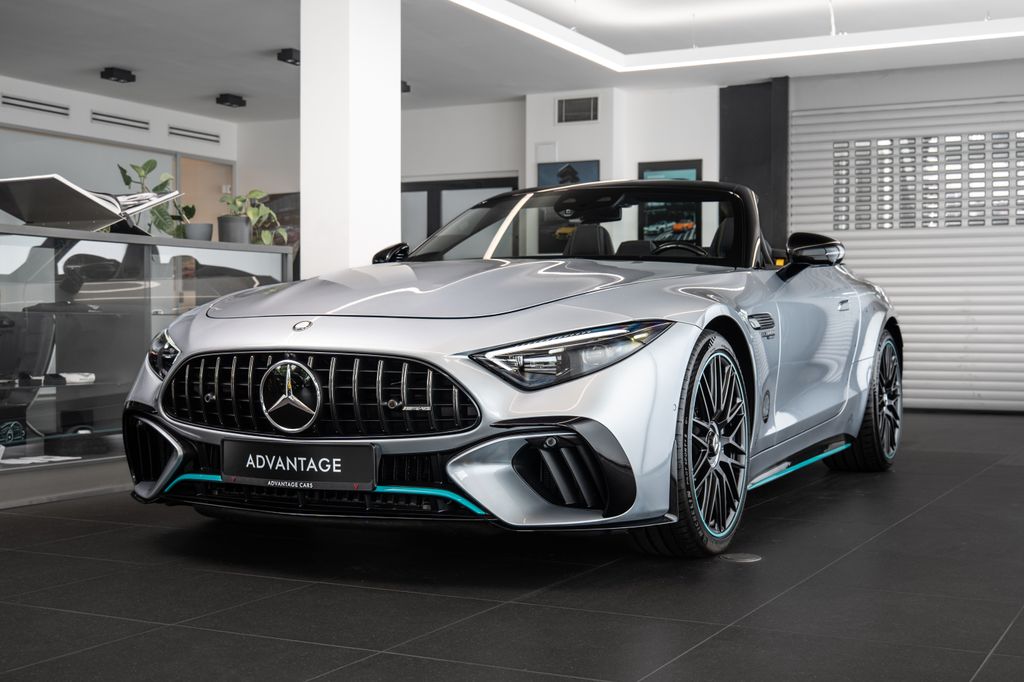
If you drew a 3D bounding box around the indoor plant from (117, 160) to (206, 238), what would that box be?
[{"bbox_3d":[-1.619,-0.647,5.961,0.420,0.380,0.320,0,1,-15],"label":"indoor plant"}]

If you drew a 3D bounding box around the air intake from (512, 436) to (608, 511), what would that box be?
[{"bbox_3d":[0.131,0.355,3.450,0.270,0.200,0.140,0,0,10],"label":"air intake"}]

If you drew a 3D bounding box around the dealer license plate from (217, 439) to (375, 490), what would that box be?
[{"bbox_3d":[-0.606,0.352,3.620,0.530,0.125,0.020,1,1,27],"label":"dealer license plate"}]

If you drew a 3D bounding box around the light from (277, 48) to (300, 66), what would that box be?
[{"bbox_3d":[-1.819,-2.373,10.720,0.145,0.095,0.280,0,0,28],"label":"light"}]

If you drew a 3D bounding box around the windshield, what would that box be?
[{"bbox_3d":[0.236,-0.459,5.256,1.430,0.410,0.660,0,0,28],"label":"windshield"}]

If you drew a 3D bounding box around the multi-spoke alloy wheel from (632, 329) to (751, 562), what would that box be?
[{"bbox_3d":[0.528,0.317,4.022,0.275,0.710,0.715,0,0,28],"label":"multi-spoke alloy wheel"}]

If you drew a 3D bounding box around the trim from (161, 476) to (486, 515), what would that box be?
[{"bbox_3d":[-0.602,0.440,3.684,1.110,0.080,0.140,0,1,28],"label":"trim"}]

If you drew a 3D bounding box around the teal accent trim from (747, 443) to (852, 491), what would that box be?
[{"bbox_3d":[1.175,0.486,5.127,0.050,0.060,1.620,0,0,28],"label":"teal accent trim"}]

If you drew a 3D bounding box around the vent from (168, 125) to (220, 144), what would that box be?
[{"bbox_3d":[-3.402,-2.213,13.710,0.040,0.110,0.800,0,0,29],"label":"vent"}]

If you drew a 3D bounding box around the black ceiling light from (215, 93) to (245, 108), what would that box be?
[{"bbox_3d":[-2.684,-2.291,12.242,0.140,0.090,0.280,0,1,28],"label":"black ceiling light"}]

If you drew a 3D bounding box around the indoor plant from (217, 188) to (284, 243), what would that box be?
[{"bbox_3d":[-1.322,-0.620,6.495,0.310,0.290,0.270,0,1,-13],"label":"indoor plant"}]

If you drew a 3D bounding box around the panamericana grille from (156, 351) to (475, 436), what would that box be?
[{"bbox_3d":[-0.617,0.154,3.683,1.100,0.250,0.140,0,1,28],"label":"panamericana grille"}]

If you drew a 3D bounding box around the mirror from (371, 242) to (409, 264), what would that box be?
[{"bbox_3d":[-0.538,-0.374,5.744,0.210,0.140,0.140,0,1,28],"label":"mirror"}]

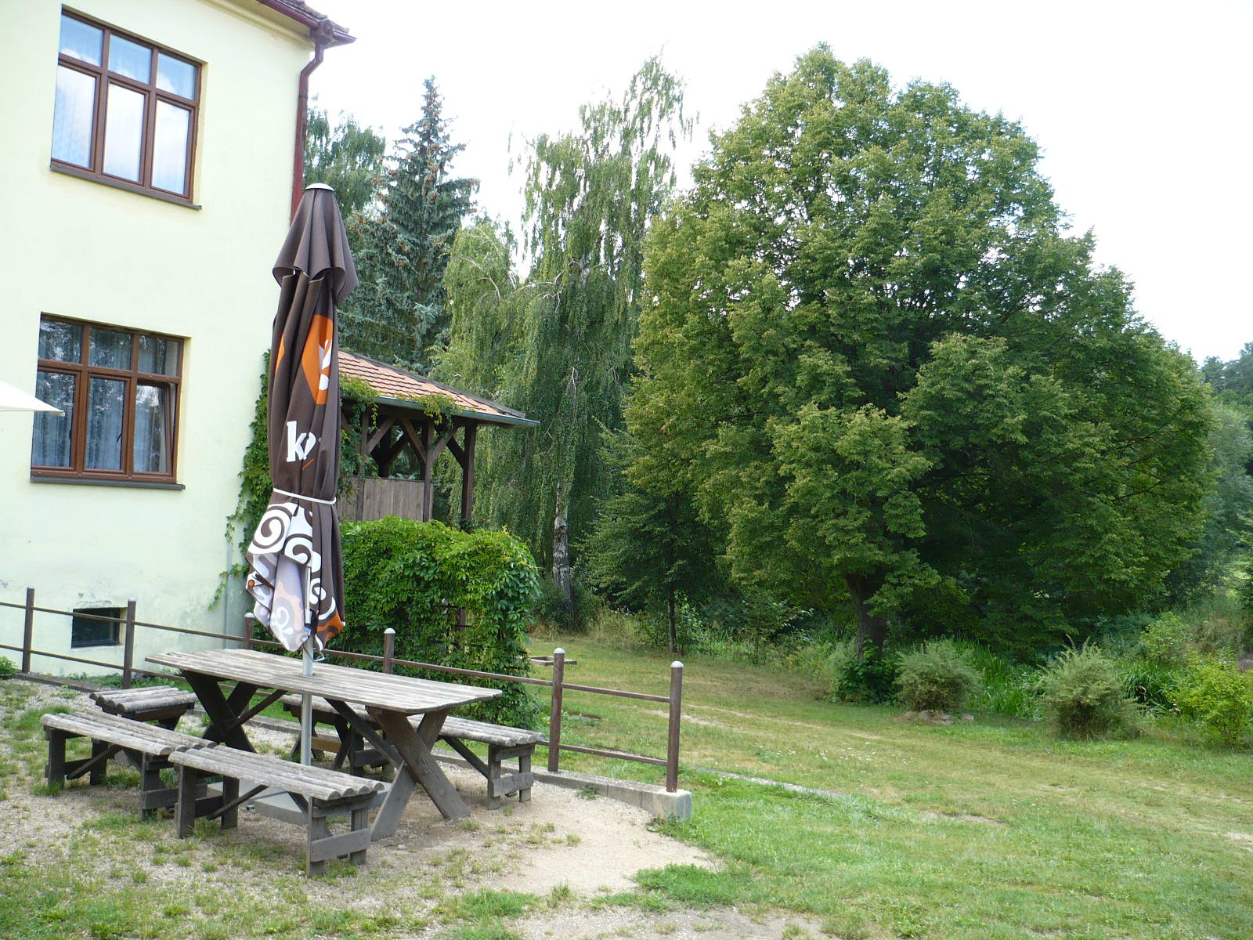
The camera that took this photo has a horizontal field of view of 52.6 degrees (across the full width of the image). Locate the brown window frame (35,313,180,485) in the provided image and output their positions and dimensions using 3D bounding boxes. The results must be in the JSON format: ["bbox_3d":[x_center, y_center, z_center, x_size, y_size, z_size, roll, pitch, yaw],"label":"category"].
[{"bbox_3d":[-5.632,-0.712,13.844,0.130,1.690,1.730,0,-3,35],"label":"brown window frame"}]

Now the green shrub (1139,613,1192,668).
[{"bbox_3d":[7.231,2.332,17.000,0.800,0.900,0.800,3,-2,0],"label":"green shrub"}]

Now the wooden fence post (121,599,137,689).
[{"bbox_3d":[-4.379,1.530,11.156,0.070,0.800,0.070,2,-2,33],"label":"wooden fence post"}]

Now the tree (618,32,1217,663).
[{"bbox_3d":[4.152,-1.495,18.000,8.200,9.100,8.000,3,-2,0],"label":"tree"}]

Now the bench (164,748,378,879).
[{"bbox_3d":[-1.867,1.780,6.655,1.429,0.440,0.355,0,-2,38],"label":"bench"}]

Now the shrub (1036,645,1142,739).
[{"bbox_3d":[4.570,2.181,12.518,0.962,0.909,0.943,1,-2,0],"label":"shrub"}]

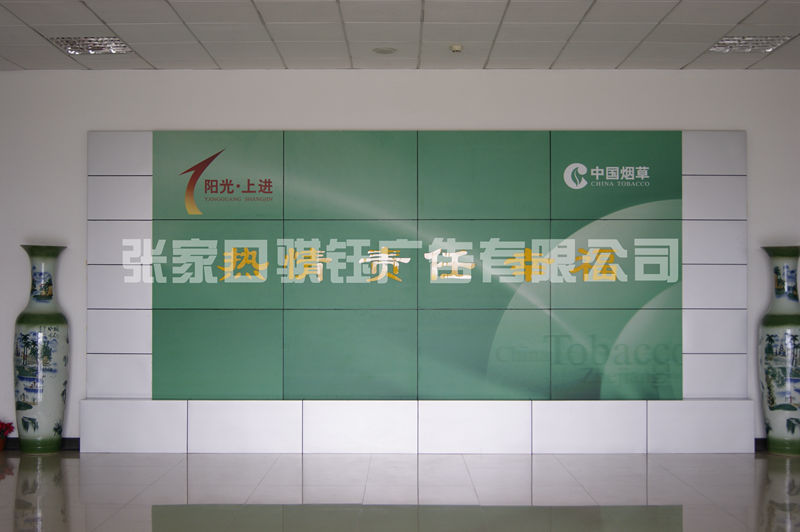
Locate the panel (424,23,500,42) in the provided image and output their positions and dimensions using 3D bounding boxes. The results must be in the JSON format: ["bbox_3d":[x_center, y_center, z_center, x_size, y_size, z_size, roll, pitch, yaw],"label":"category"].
[{"bbox_3d":[0.468,-1.831,7.803,0.600,0.020,0.570,0,-1,0],"label":"panel"}]

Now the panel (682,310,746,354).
[{"bbox_3d":[2.833,0.594,8.994,0.600,0.400,0.030,0,-1,0],"label":"panel"}]

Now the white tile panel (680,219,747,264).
[{"bbox_3d":[2.832,-0.214,9.018,0.582,0.401,0.050,0,-1,0],"label":"white tile panel"}]

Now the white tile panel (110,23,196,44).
[{"bbox_3d":[-1.917,-1.826,7.802,0.600,0.020,0.570,0,-1,0],"label":"white tile panel"}]

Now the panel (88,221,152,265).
[{"bbox_3d":[-2.518,-0.213,9.005,0.585,0.400,0.040,0,-1,0],"label":"panel"}]

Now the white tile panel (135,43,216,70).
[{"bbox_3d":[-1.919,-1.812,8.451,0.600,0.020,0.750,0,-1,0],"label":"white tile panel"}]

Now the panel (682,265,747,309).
[{"bbox_3d":[2.866,0.192,9.061,0.595,0.405,0.030,0,-1,0],"label":"panel"}]

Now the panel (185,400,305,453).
[{"bbox_3d":[-1.373,1.429,8.858,1.024,0.470,0.030,0,-1,0],"label":"panel"}]

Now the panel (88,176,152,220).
[{"bbox_3d":[-2.523,-0.613,9.024,0.583,0.401,0.050,0,-1,0],"label":"panel"}]

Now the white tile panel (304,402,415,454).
[{"bbox_3d":[-0.350,1.429,8.858,1.021,0.472,0.030,0,-1,0],"label":"white tile panel"}]

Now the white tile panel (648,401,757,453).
[{"bbox_3d":[2.623,1.402,8.735,0.940,0.458,0.050,0,-1,0],"label":"white tile panel"}]

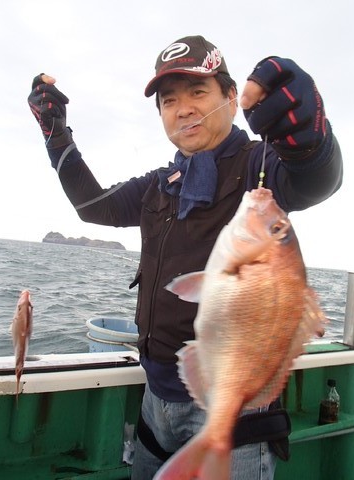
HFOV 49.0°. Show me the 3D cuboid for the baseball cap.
[{"bbox_3d":[0.014,-0.405,0.890,0.175,0.138,0.270,-8,6,30],"label":"baseball cap"}]

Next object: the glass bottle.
[{"bbox_3d":[0.584,0.616,1.480,0.069,0.166,0.069,5,-2,0],"label":"glass bottle"}]

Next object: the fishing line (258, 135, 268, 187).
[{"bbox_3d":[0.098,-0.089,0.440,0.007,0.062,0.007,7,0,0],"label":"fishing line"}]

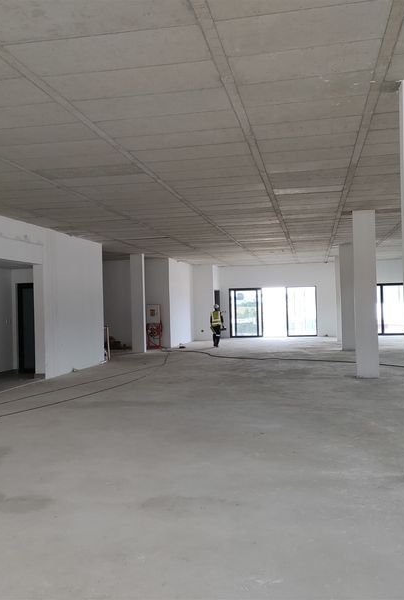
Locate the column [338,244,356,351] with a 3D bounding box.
[{"bbox_3d":[5.040,-0.075,19.970,0.470,3.635,0.232,-2,-1,11],"label":"column"}]

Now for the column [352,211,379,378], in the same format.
[{"bbox_3d":[3.593,-0.123,12.658,0.470,3.635,0.232,-2,-1,11],"label":"column"}]

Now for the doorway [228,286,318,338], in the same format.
[{"bbox_3d":[3.567,0.628,28.956,4.300,2.476,0.180,-2,-1,11],"label":"doorway"}]

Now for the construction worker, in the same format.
[{"bbox_3d":[0.597,1.022,22.975,0.530,1.725,0.380,-1,-1,6],"label":"construction worker"}]

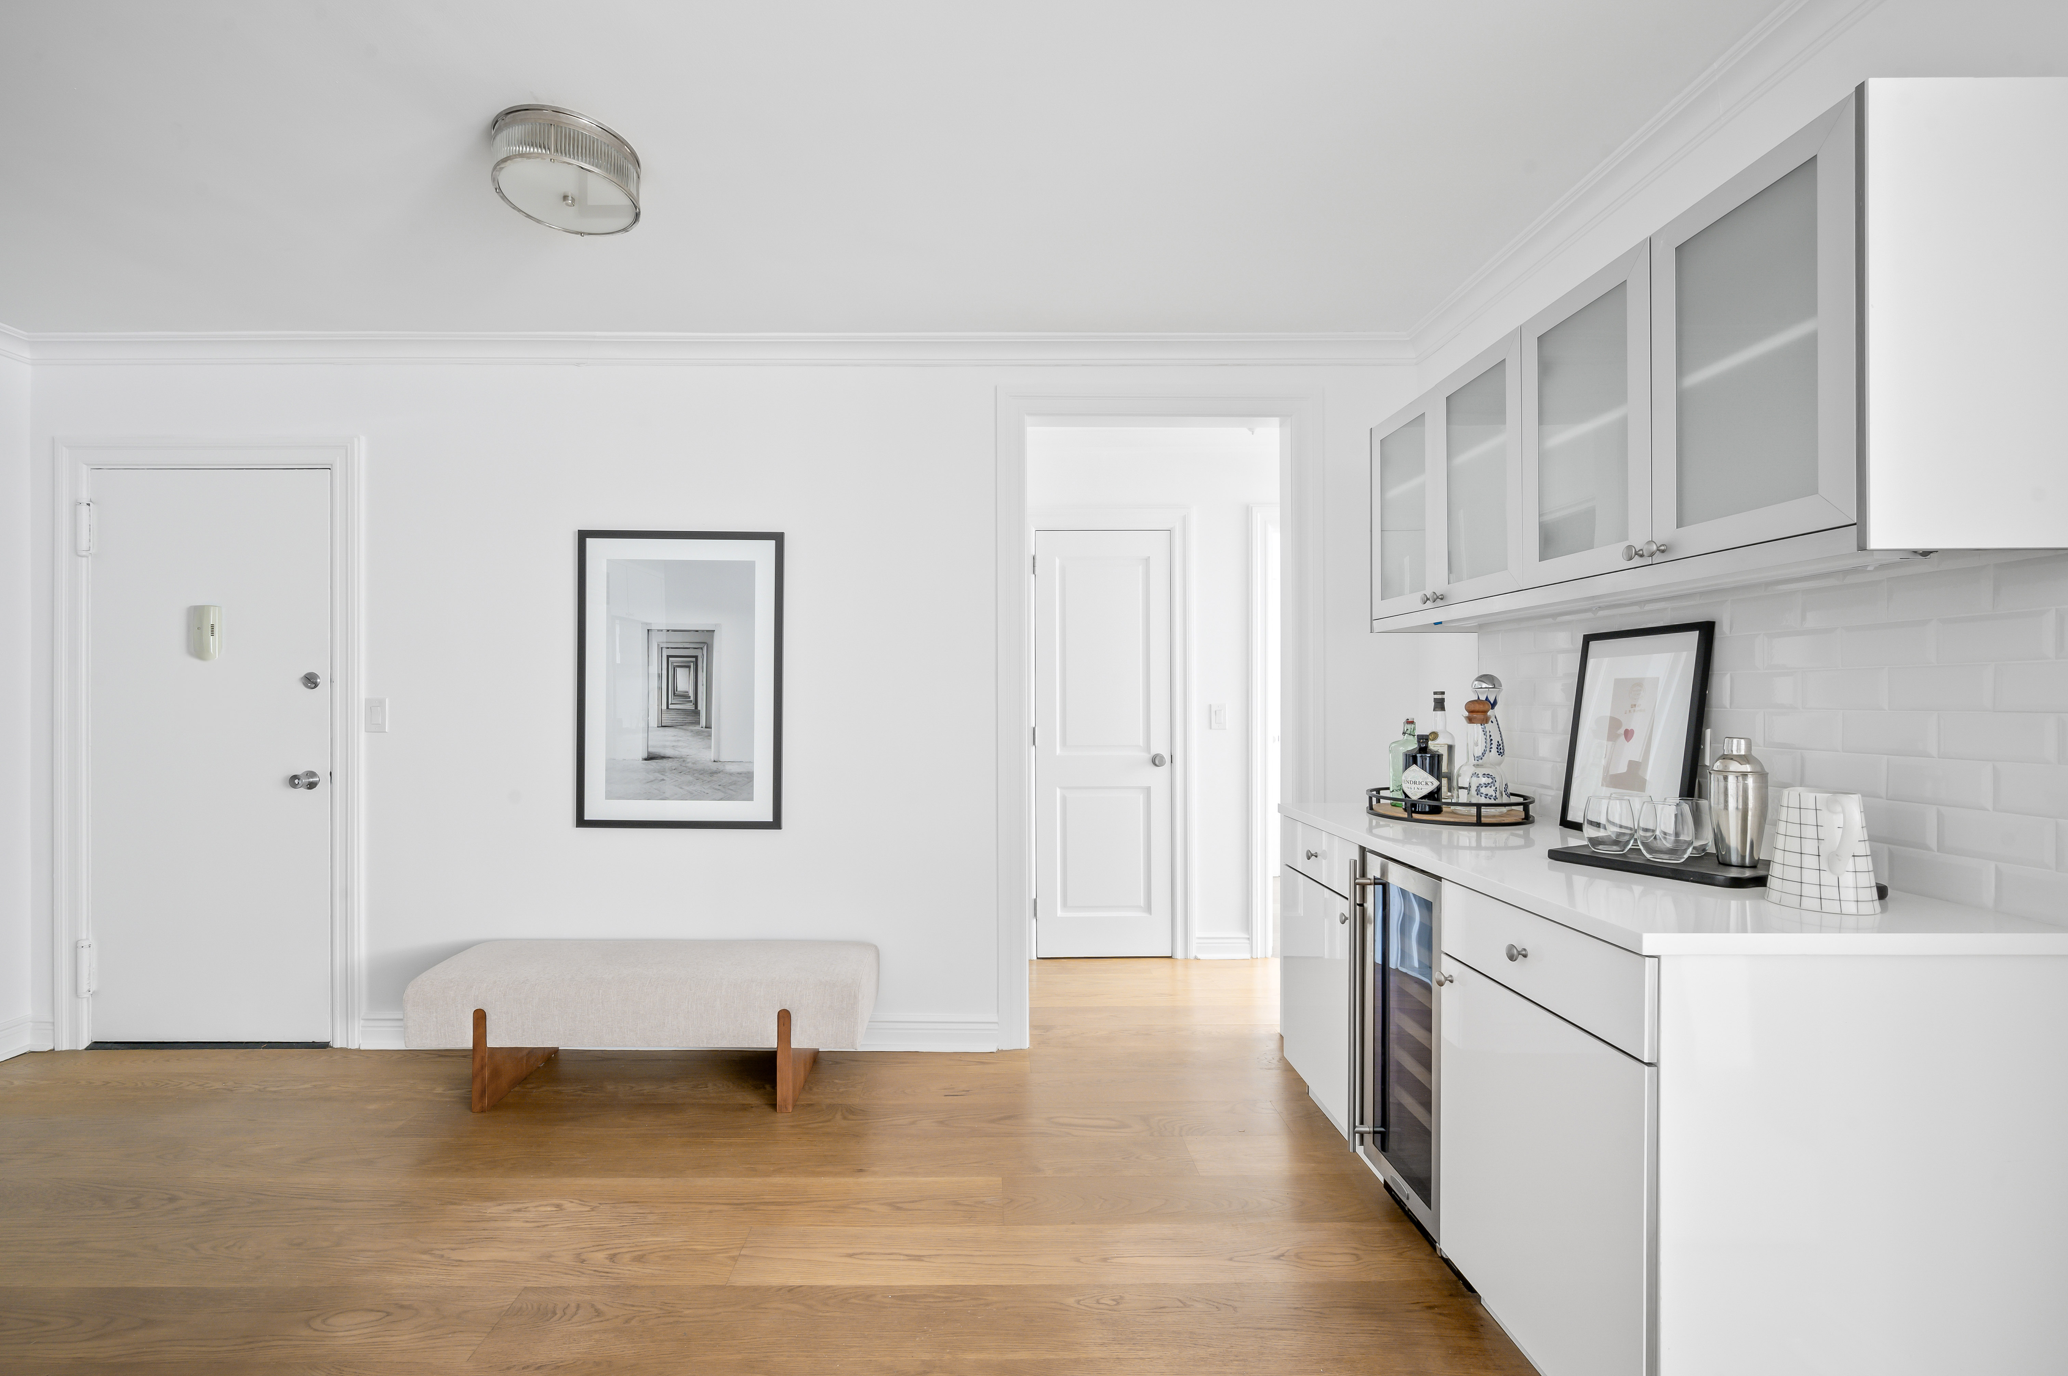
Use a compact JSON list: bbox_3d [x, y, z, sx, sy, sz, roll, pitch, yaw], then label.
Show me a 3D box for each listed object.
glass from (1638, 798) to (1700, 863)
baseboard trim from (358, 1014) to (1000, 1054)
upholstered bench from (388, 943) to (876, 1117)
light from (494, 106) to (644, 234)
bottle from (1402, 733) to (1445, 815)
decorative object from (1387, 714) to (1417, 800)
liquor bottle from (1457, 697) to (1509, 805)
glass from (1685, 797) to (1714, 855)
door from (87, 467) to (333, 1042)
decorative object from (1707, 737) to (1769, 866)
[{"bbox_3d":[1.263,0.288,1.605,0.090,0.113,0.090,0,0,0],"label":"glass"},{"bbox_3d":[-1.262,1.229,2.866,2.270,0.130,0.020,0,0,-1],"label":"baseboard trim"},{"bbox_3d":[-1.232,1.079,2.637,1.390,0.422,0.400,0,0,-1],"label":"upholstered bench"},{"bbox_3d":[-1.077,-1.178,1.855,0.298,0.132,0.298,0,0,0],"label":"light"},{"bbox_3d":[1.125,0.248,2.320,0.099,0.221,0.099,0,-1,-39],"label":"bottle"},{"bbox_3d":[1.112,0.217,2.377,0.095,0.258,0.085,0,0,0],"label":"decorative object"},{"bbox_3d":[1.274,0.196,2.298,0.115,0.325,0.115,0,-1,-39],"label":"liquor bottle"},{"bbox_3d":[1.301,0.276,1.600,0.086,0.110,0.086,0,0,0],"label":"glass"},{"bbox_3d":[-2.982,0.243,2.910,0.885,2.070,0.045,0,0,0],"label":"door"},{"bbox_3d":[1.308,0.211,1.491,0.083,0.234,0.083,0,0,0],"label":"decorative object"}]

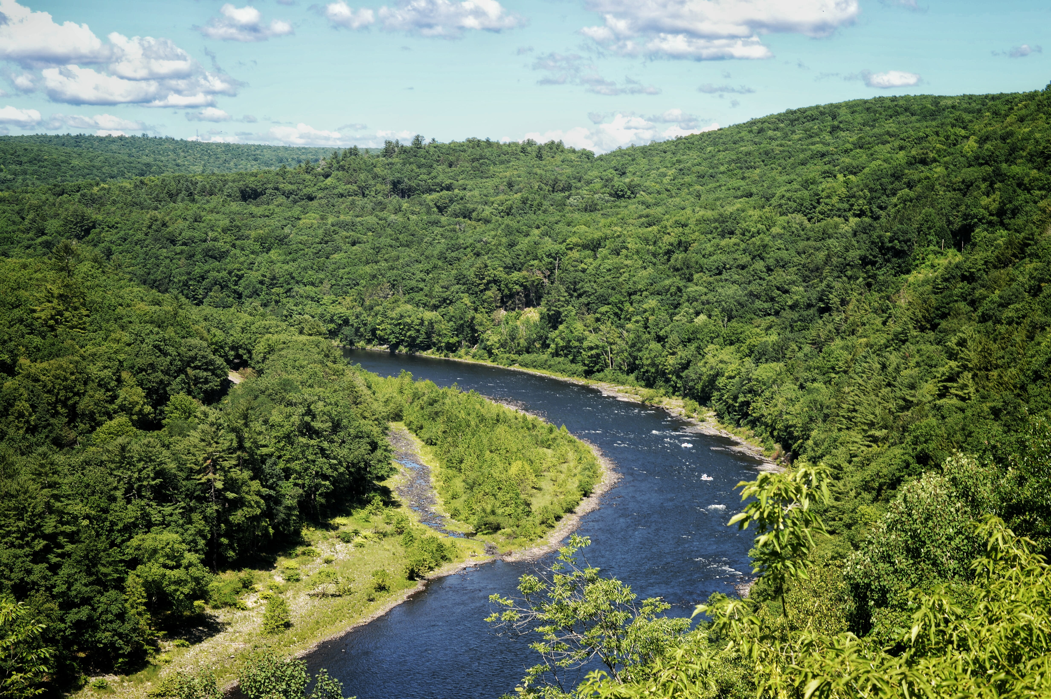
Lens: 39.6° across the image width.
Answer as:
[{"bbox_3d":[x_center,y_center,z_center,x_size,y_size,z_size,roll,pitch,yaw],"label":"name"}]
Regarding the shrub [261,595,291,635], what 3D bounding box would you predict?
[{"bbox_3d":[-40.500,43.080,236.670,4.800,5.600,4.600,0,6,0],"label":"shrub"}]

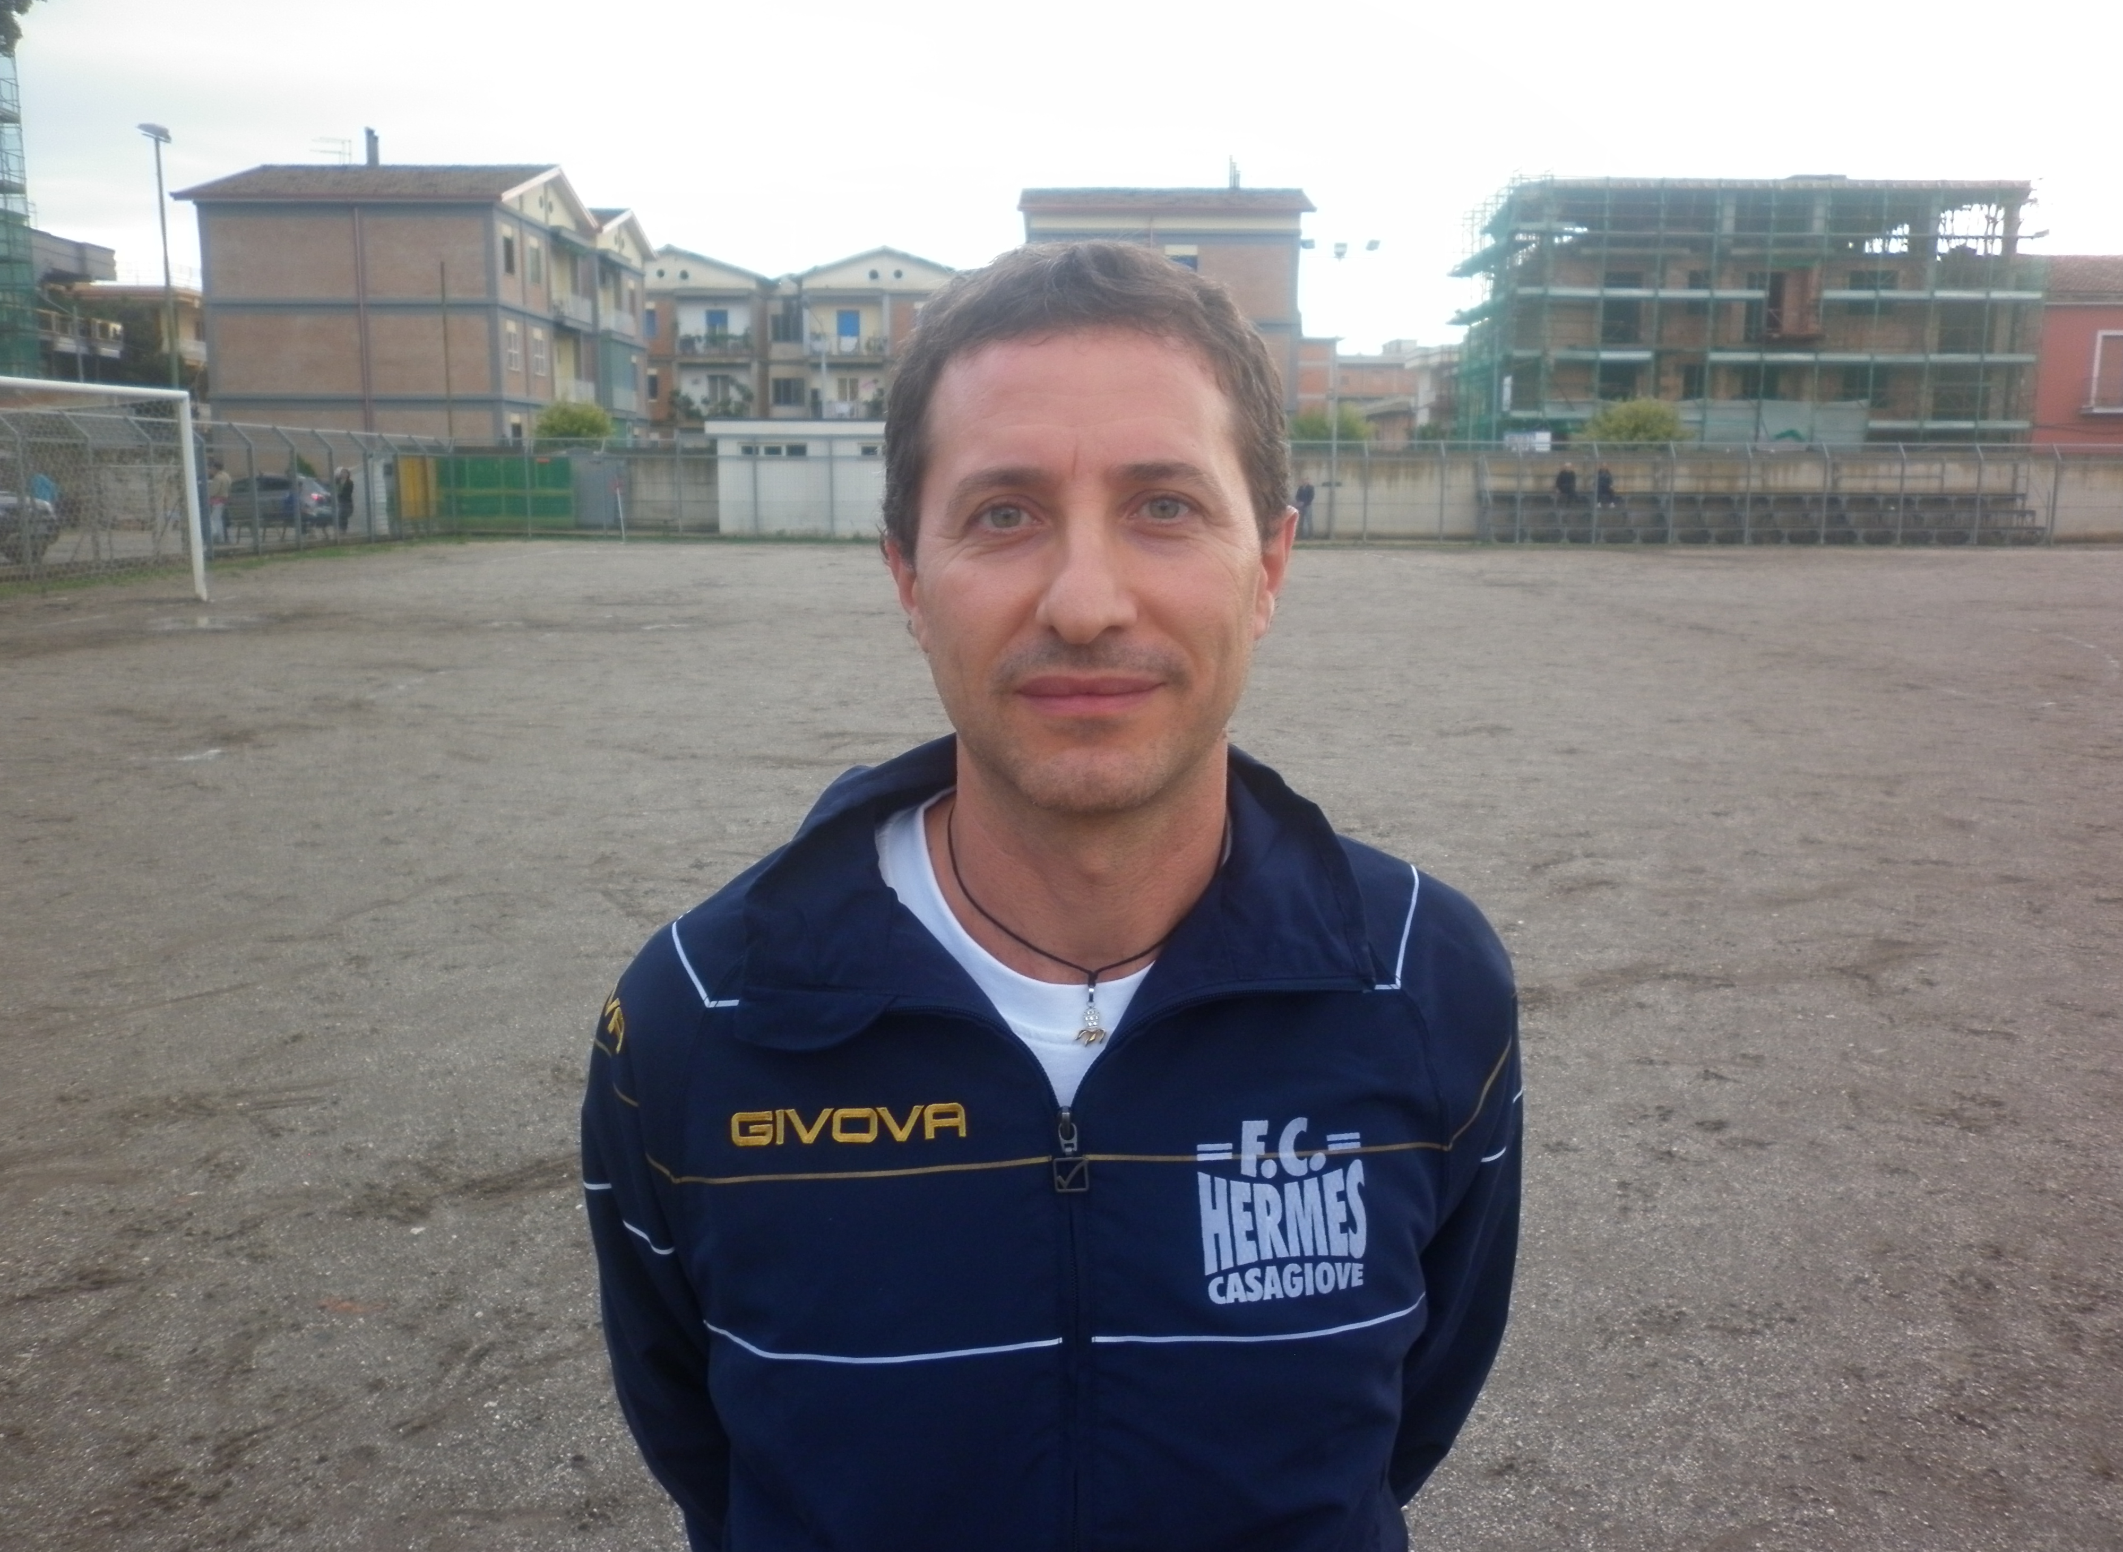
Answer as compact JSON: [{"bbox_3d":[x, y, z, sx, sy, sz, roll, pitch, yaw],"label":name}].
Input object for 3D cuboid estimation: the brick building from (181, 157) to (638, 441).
[{"bbox_3d":[-24.293,-16.511,68.749,11.100,13.200,21.000,1,9,2],"label":"brick building"}]

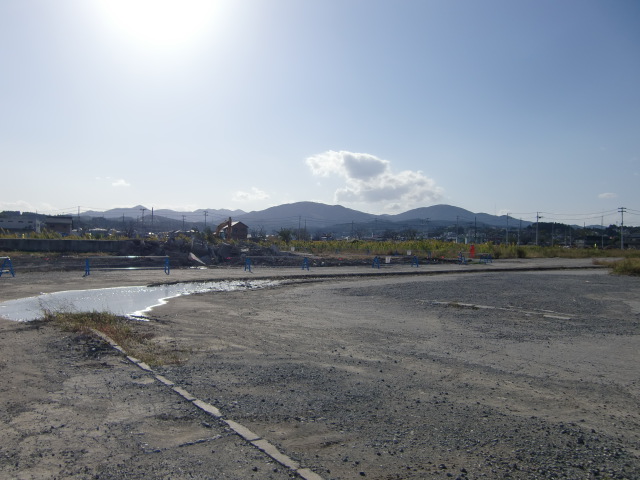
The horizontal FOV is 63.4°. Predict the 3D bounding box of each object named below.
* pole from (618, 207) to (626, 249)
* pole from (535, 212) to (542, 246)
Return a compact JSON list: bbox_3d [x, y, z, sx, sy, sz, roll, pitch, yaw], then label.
[{"bbox_3d":[68.867,-2.151,117.968,1.800,10.652,0.400,1,0,6],"label":"pole"},{"bbox_3d":[61.115,-2.293,144.968,1.800,10.820,0.500,1,0,6],"label":"pole"}]

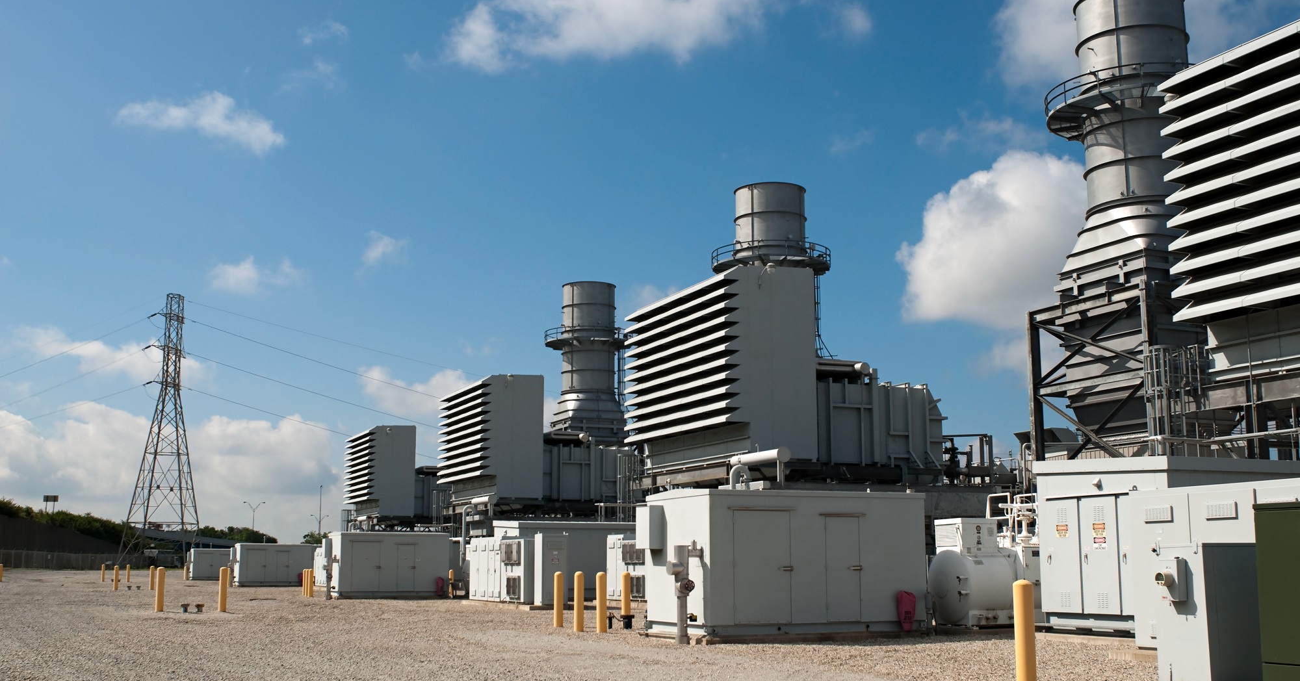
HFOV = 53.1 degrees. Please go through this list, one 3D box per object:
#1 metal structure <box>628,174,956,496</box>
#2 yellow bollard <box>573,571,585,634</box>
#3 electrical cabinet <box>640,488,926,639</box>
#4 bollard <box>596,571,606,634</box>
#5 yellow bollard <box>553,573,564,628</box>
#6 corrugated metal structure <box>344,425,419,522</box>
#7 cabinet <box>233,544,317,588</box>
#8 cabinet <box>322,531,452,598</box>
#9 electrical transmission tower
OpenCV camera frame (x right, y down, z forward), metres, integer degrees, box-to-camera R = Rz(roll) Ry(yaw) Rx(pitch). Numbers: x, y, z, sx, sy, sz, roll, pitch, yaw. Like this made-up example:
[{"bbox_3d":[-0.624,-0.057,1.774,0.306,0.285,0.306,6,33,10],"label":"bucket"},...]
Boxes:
[{"bbox_3d":[6.249,1.030,62.536,12.513,14.550,11.058,4,-11,-24],"label":"metal structure"},{"bbox_3d":[-1.516,5.657,28.044,0.215,1.295,0.215,4,-11,-24],"label":"yellow bollard"},{"bbox_3d":[2.777,4.616,26.921,5.005,2.808,2.910,4,-11,-24],"label":"electrical cabinet"},{"bbox_3d":[-1.036,5.654,28.032,0.215,1.295,0.215,4,-11,-24],"label":"bollard"},{"bbox_3d":[-2.129,6.066,30.412,0.215,1.295,0.215,4,-11,-24],"label":"yellow bollard"},{"bbox_3d":[-25.992,12.822,124.473,4.365,8.512,11.058,4,-11,-24],"label":"corrugated metal structure"},{"bbox_3d":[-26.133,15.626,90.509,4.976,2.823,2.910,4,-11,-24],"label":"cabinet"},{"bbox_3d":[-12.566,10.729,62.369,5.270,2.866,3.054,4,-11,-24],"label":"cabinet"},{"bbox_3d":[-75.180,13.951,203.614,9.800,42.539,10.200,1,-10,-5],"label":"electrical transmission tower"}]

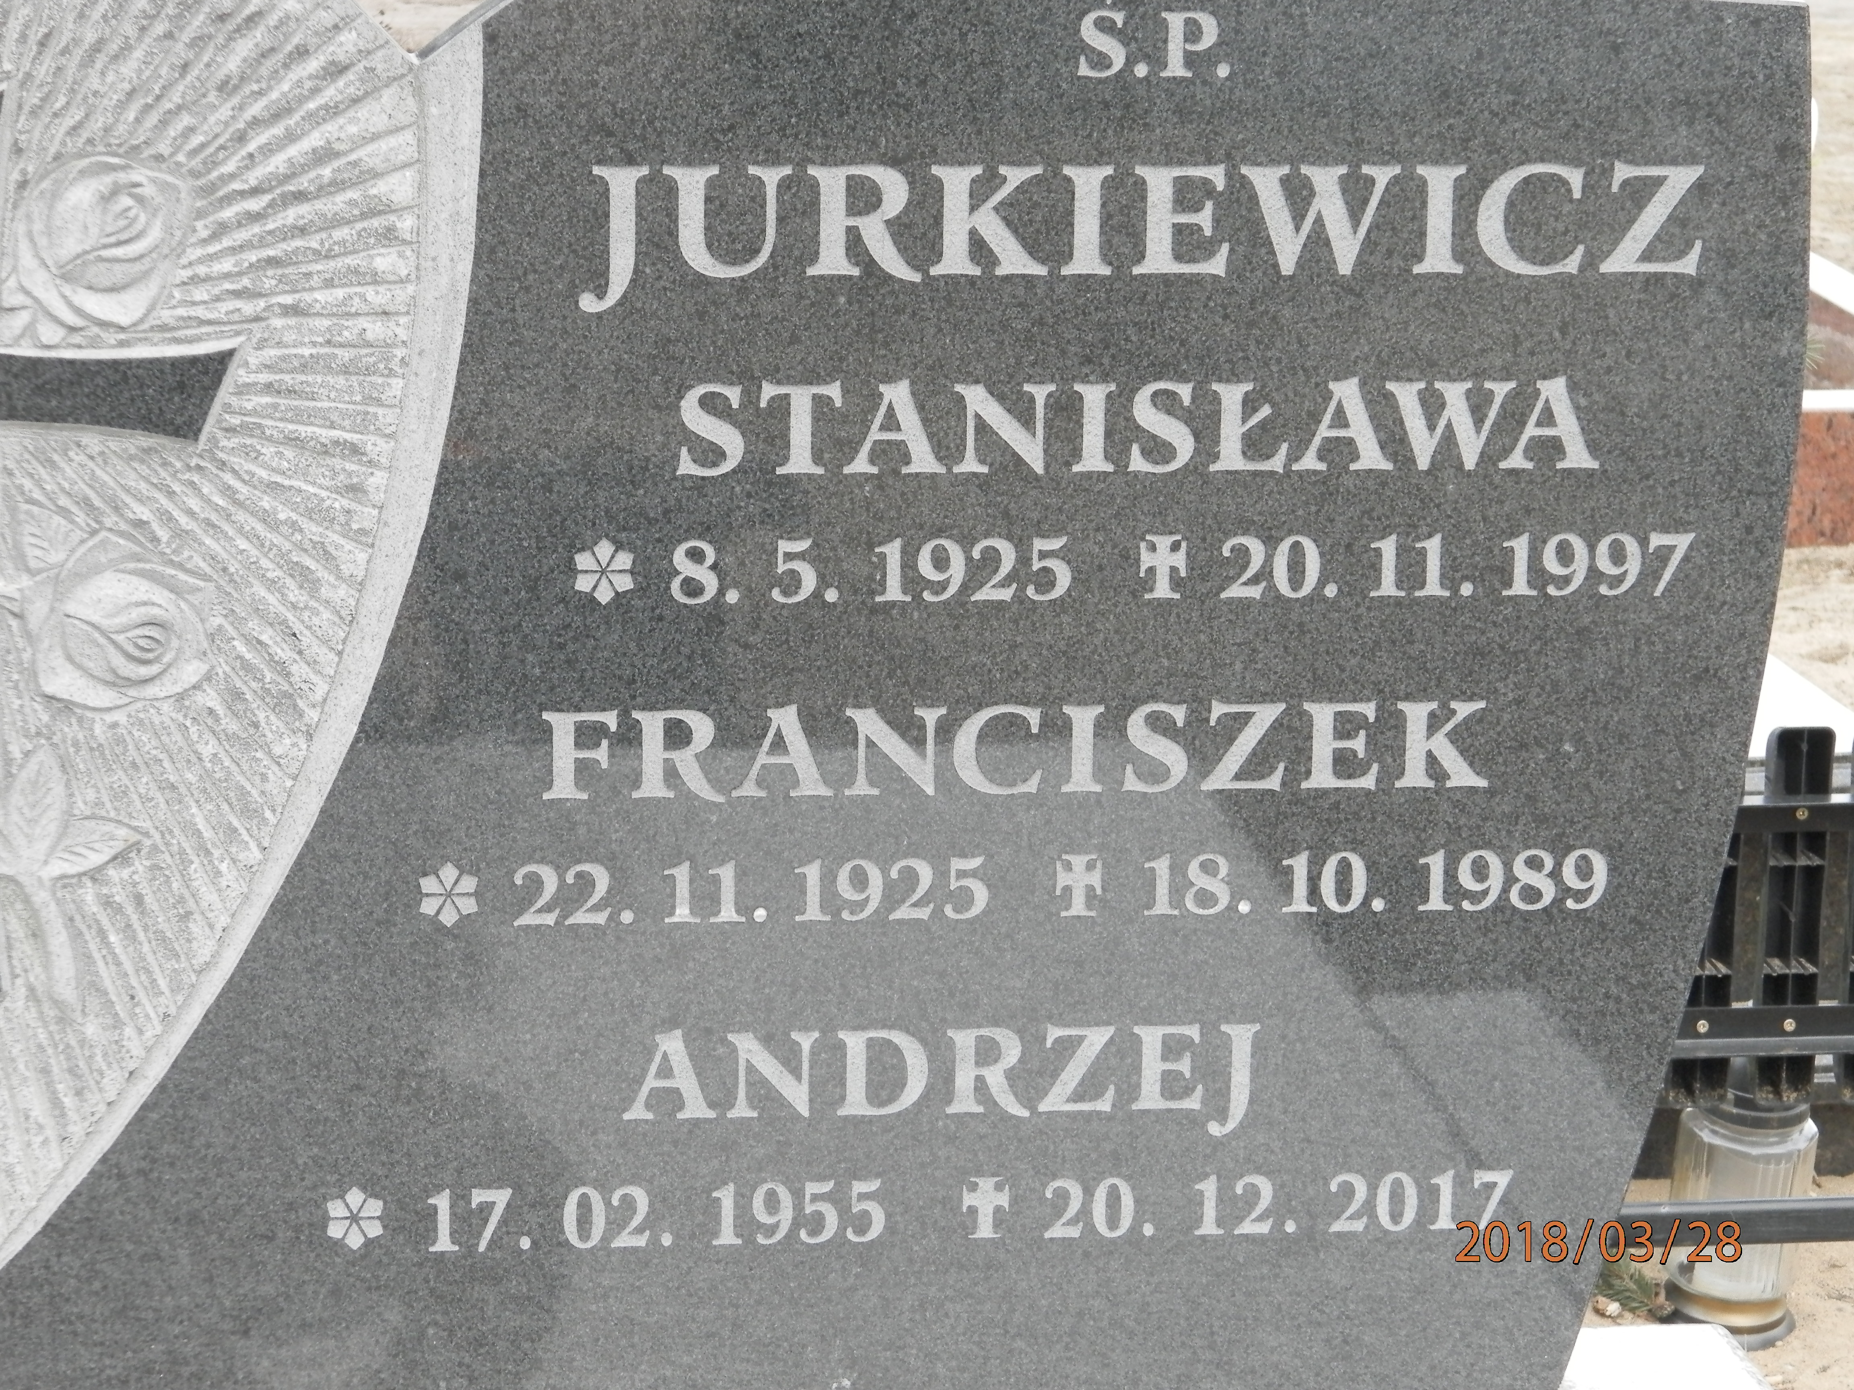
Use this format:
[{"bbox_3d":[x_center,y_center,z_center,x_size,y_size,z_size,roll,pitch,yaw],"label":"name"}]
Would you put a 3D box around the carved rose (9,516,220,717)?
[{"bbox_3d":[-0.360,-0.036,2.505,0.092,0.087,0.020,-1,12,-6],"label":"carved rose"}]

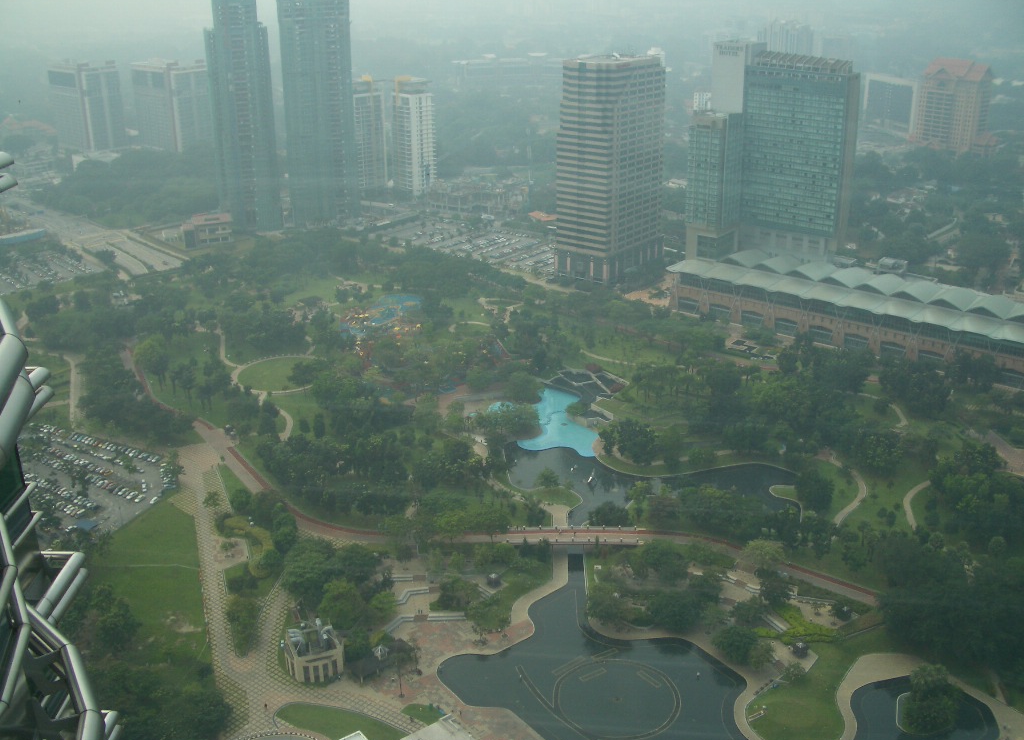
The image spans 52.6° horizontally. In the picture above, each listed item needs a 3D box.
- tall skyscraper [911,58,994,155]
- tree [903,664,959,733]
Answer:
[{"bbox_3d":[377.510,-225.070,889.370,19.000,81.000,62.000,-11,23,-23],"label":"tall skyscraper"},{"bbox_3d":[98.530,77.800,244.290,12.600,14.000,12.600,9,24,24],"label":"tree"}]

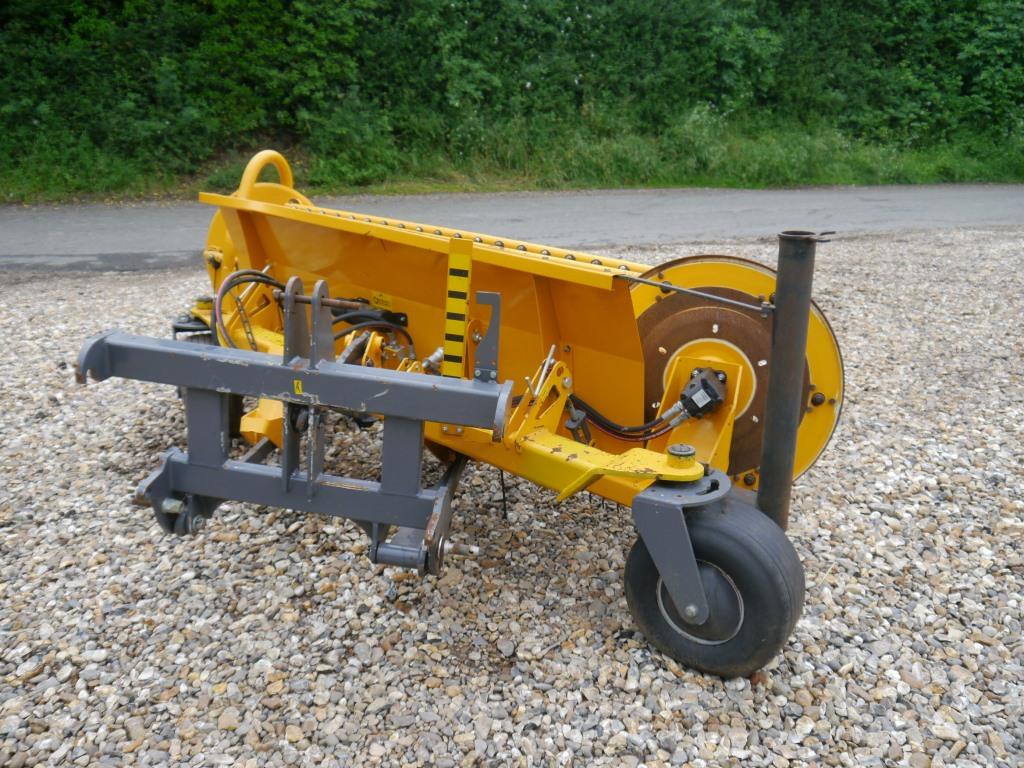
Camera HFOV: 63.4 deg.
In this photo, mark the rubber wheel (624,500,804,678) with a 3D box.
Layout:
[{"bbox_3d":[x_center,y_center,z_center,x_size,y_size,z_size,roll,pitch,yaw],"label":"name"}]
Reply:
[{"bbox_3d":[0.545,0.543,2.237,0.455,0.455,0.235,12,22,32],"label":"rubber wheel"}]

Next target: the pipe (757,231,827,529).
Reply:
[{"bbox_3d":[0.760,0.085,2.329,0.093,1.004,0.090,-1,18,0],"label":"pipe"}]

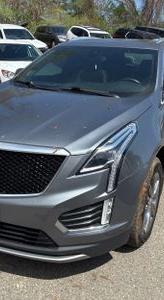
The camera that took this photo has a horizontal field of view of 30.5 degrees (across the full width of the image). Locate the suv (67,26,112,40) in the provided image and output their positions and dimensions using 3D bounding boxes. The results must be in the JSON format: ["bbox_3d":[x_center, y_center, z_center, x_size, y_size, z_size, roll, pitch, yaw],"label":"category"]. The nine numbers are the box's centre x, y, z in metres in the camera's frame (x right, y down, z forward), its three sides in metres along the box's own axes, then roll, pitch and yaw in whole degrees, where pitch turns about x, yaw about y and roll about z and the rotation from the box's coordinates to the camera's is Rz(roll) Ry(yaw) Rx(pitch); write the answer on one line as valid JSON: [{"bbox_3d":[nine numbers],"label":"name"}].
[{"bbox_3d":[0.735,-5.628,16.355,1.860,1.700,4.600,-7,27,-26],"label":"suv"}]

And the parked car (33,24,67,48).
[{"bbox_3d":[-2.058,-8.901,23.865,1.900,1.770,4.750,-11,25,-34],"label":"parked car"}]

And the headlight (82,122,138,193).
[{"bbox_3d":[0.184,0.054,1.925,0.250,0.400,0.460,10,20,24],"label":"headlight"}]

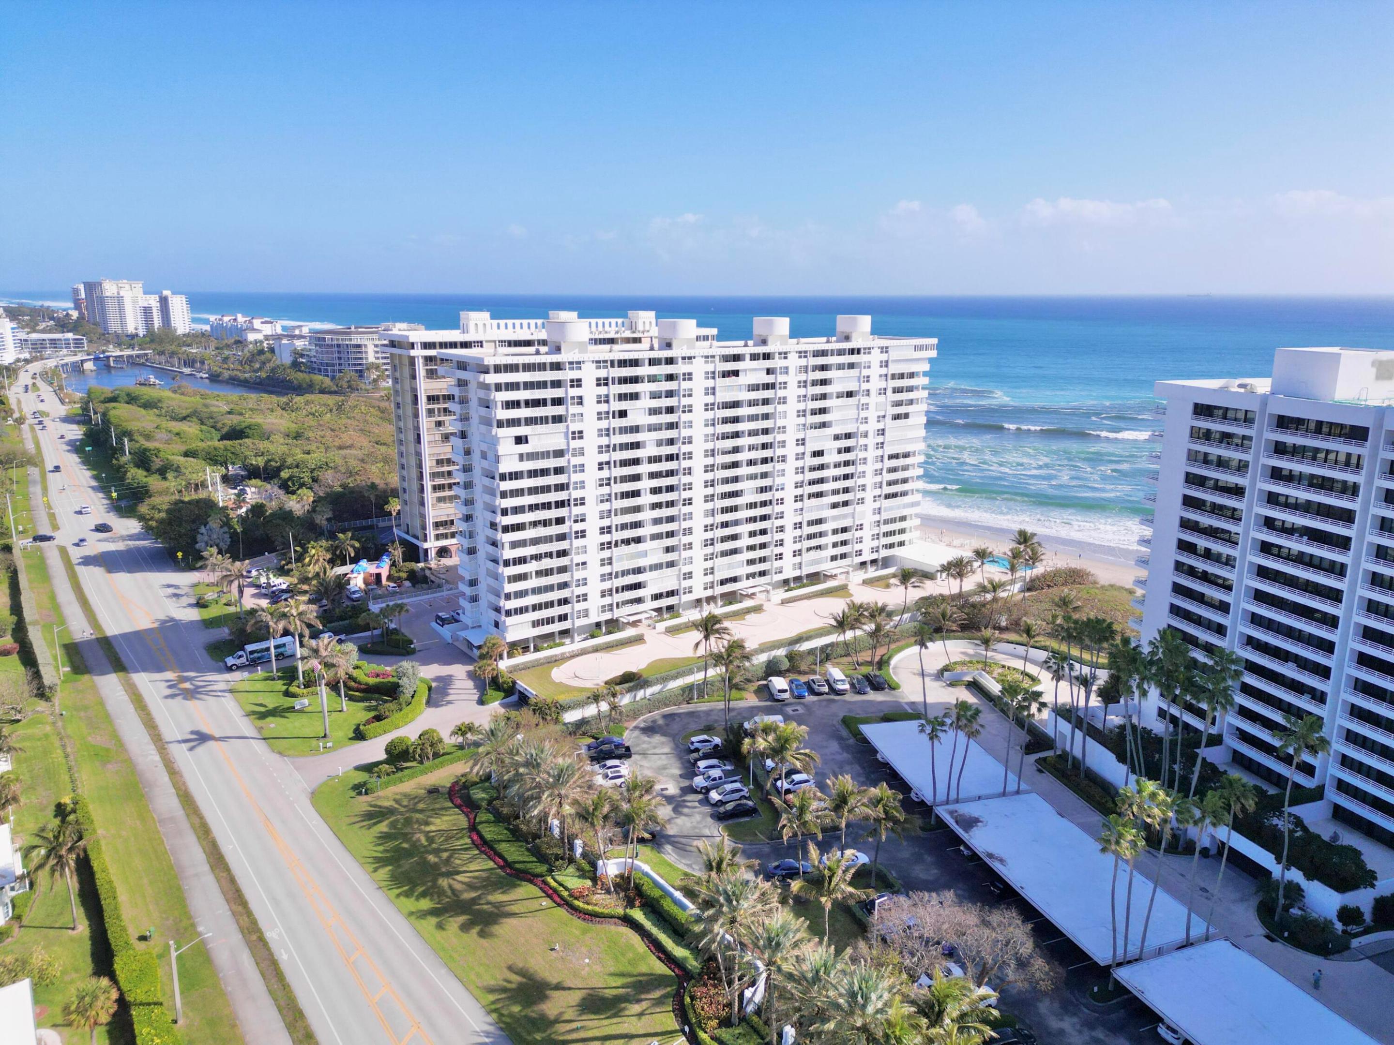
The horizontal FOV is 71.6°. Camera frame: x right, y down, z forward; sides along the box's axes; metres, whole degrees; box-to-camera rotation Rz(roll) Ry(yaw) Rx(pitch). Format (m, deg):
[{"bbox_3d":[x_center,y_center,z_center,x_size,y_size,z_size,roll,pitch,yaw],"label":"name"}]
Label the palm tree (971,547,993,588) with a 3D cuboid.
[{"bbox_3d":[55.565,9.439,187.505,4.400,9.200,4.400,0,13,0],"label":"palm tree"}]

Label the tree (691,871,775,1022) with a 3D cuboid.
[{"bbox_3d":[2.691,34.016,75.825,7.600,12.700,7.600,0,13,0],"label":"tree"}]

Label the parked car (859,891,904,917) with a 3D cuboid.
[{"bbox_3d":[17.750,35.634,90.382,4.700,1.620,1.880,-5,14,-18],"label":"parked car"}]

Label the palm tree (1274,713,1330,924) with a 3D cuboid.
[{"bbox_3d":[53.431,27.147,86.747,4.600,19.800,4.600,0,13,0],"label":"palm tree"}]

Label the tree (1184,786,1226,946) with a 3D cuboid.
[{"bbox_3d":[42.100,30.099,81.288,3.400,16.600,3.400,0,13,0],"label":"tree"}]

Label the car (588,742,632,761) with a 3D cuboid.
[{"bbox_3d":[-10.525,28.087,116.912,5.700,1.900,1.980,-1,14,-5],"label":"car"}]

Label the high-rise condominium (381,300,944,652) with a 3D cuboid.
[{"bbox_3d":[4.074,-12.290,185.429,101.600,52.000,18.930,-10,17,-36],"label":"high-rise condominium"}]

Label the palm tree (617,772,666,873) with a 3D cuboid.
[{"bbox_3d":[-5.589,29.205,92.675,4.700,11.030,4.700,0,13,0],"label":"palm tree"}]

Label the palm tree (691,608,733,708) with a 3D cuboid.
[{"bbox_3d":[1.859,18.858,137.221,6.000,13.156,6.000,0,14,1],"label":"palm tree"}]

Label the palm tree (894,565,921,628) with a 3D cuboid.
[{"bbox_3d":[35.641,13.132,165.412,5.200,11.253,5.200,3,14,12],"label":"palm tree"}]

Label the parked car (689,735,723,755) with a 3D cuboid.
[{"bbox_3d":[1.065,28.121,123.370,4.350,1.620,1.800,-3,14,-15],"label":"parked car"}]

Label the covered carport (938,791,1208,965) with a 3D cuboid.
[{"bbox_3d":[35.490,34.286,93.647,12.100,2.700,25.200,-4,14,-17],"label":"covered carport"}]

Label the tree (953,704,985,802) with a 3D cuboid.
[{"bbox_3d":[29.042,26.144,104.184,3.400,14.561,3.100,4,14,16],"label":"tree"}]

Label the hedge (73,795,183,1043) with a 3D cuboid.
[{"bbox_3d":[-54.022,34.744,89.487,2.500,1.500,49.000,-10,17,-37],"label":"hedge"}]

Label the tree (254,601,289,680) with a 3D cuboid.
[{"bbox_3d":[-63.327,17.729,143.688,5.300,11.600,5.300,0,13,0],"label":"tree"}]

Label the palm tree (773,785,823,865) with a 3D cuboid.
[{"bbox_3d":[10.042,30.340,91.375,6.300,12.308,6.300,2,14,7],"label":"palm tree"}]

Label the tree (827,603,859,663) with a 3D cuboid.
[{"bbox_3d":[22.656,18.145,149.496,5.800,9.600,5.000,0,13,0],"label":"tree"}]

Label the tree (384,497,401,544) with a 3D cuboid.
[{"bbox_3d":[-63.444,2.269,202.907,3.600,15.000,3.400,0,13,0],"label":"tree"}]

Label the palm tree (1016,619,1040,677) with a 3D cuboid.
[{"bbox_3d":[48.135,18.560,141.123,3.500,9.450,3.500,0,13,0],"label":"palm tree"}]

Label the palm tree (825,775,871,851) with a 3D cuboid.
[{"bbox_3d":[14.777,30.271,96.081,4.800,10.700,4.800,0,13,0],"label":"palm tree"}]

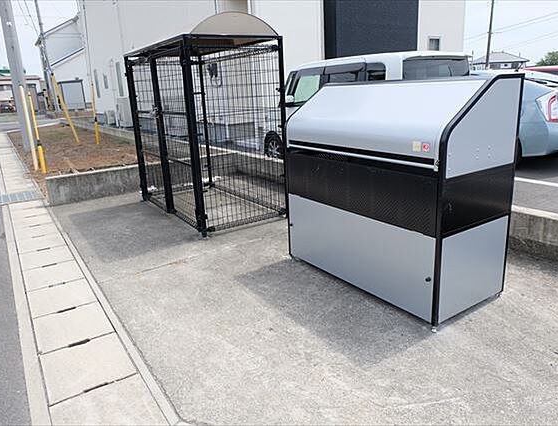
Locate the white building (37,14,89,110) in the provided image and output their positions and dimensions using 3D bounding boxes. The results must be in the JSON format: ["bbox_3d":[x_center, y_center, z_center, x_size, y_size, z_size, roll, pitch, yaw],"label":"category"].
[{"bbox_3d":[-15.984,-12.110,35.840,6.800,7.500,7.000,-13,18,-31],"label":"white building"}]

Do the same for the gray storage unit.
[{"bbox_3d":[0.753,-0.199,2.999,0.680,1.388,1.398,-13,19,-32],"label":"gray storage unit"}]

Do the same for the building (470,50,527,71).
[{"bbox_3d":[43.096,-27.442,81.993,9.500,7.000,9.000,5,18,27],"label":"building"}]

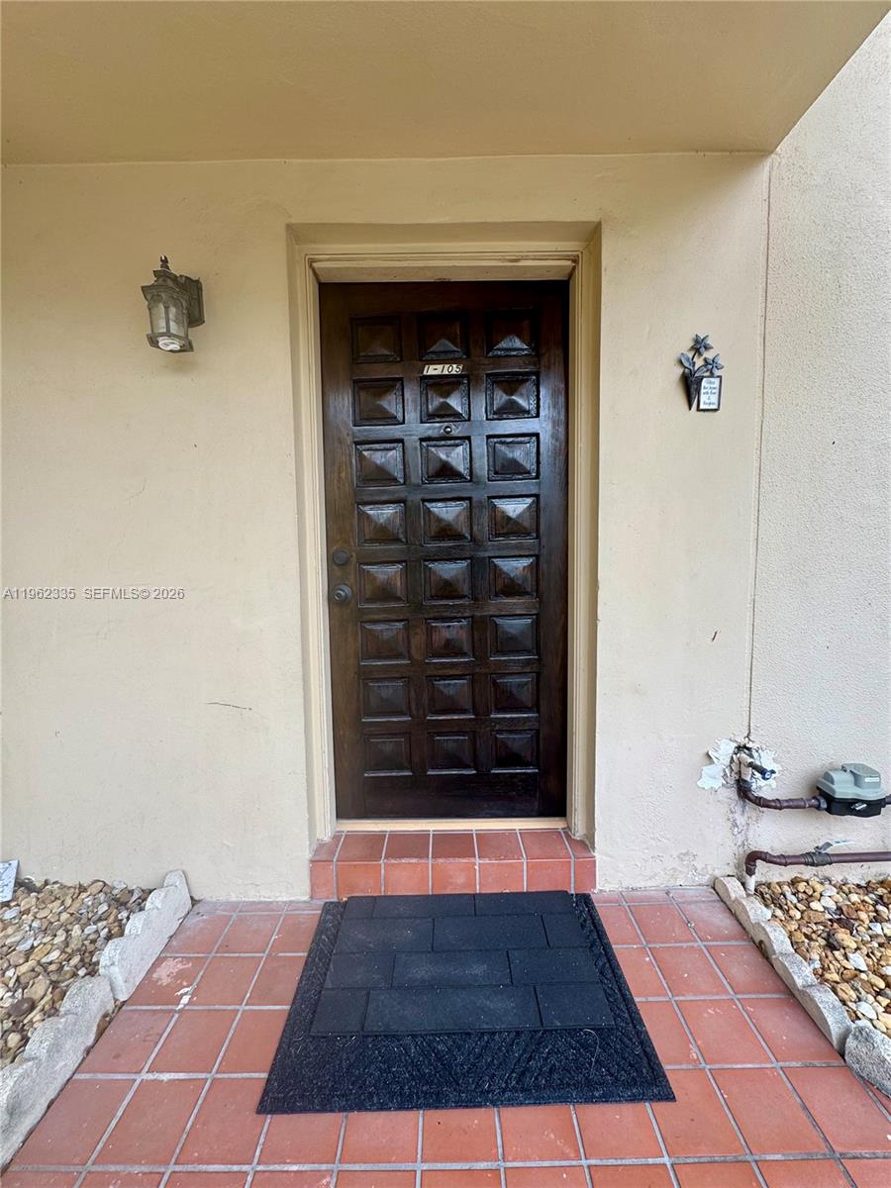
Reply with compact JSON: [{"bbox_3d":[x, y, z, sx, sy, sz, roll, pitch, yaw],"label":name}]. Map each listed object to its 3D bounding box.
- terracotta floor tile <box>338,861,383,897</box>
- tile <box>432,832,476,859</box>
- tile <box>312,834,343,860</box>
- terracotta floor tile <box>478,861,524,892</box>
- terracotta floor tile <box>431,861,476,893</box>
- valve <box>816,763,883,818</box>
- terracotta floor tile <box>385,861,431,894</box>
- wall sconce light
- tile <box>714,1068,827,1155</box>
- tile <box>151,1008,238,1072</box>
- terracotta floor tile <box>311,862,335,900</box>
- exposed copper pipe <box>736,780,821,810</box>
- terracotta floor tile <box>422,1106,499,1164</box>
[{"bbox_3d":[-0.299,0.998,1.683,0.155,0.127,0.012,-1,5,0],"label":"terracotta floor tile"},{"bbox_3d":[0.029,0.933,1.771,0.156,0.014,0.166,-2,6,0],"label":"tile"},{"bbox_3d":[-0.437,0.946,1.775,0.082,0.014,0.166,-2,6,0],"label":"tile"},{"bbox_3d":[0.196,0.984,1.682,0.156,0.127,0.014,-1,5,0],"label":"terracotta floor tile"},{"bbox_3d":[0.032,0.988,1.683,0.154,0.127,0.014,-1,5,0],"label":"terracotta floor tile"},{"bbox_3d":[1.303,0.637,1.560,0.157,0.123,0.100,-1,5,0],"label":"valve"},{"bbox_3d":[-0.134,0.997,1.685,0.154,0.121,0.012,-1,5,0],"label":"terracotta floor tile"},{"bbox_3d":[-0.812,-0.865,1.430,0.144,0.248,0.175,-1,5,0],"label":"wall sconce light"},{"bbox_3d":[0.686,1.107,1.033,0.154,0.014,0.156,-1,5,0],"label":"tile"},{"bbox_3d":[-0.625,1.123,1.204,0.153,0.013,0.155,-1,6,0],"label":"tile"},{"bbox_3d":[-0.427,1.000,1.682,0.079,0.130,0.012,-1,5,0],"label":"terracotta floor tile"},{"bbox_3d":[1.121,0.676,1.611,0.270,0.092,0.060,-2,6,0],"label":"exposed copper pipe"},{"bbox_3d":[0.030,1.124,1.034,0.153,0.013,0.155,-1,6,0],"label":"terracotta floor tile"}]

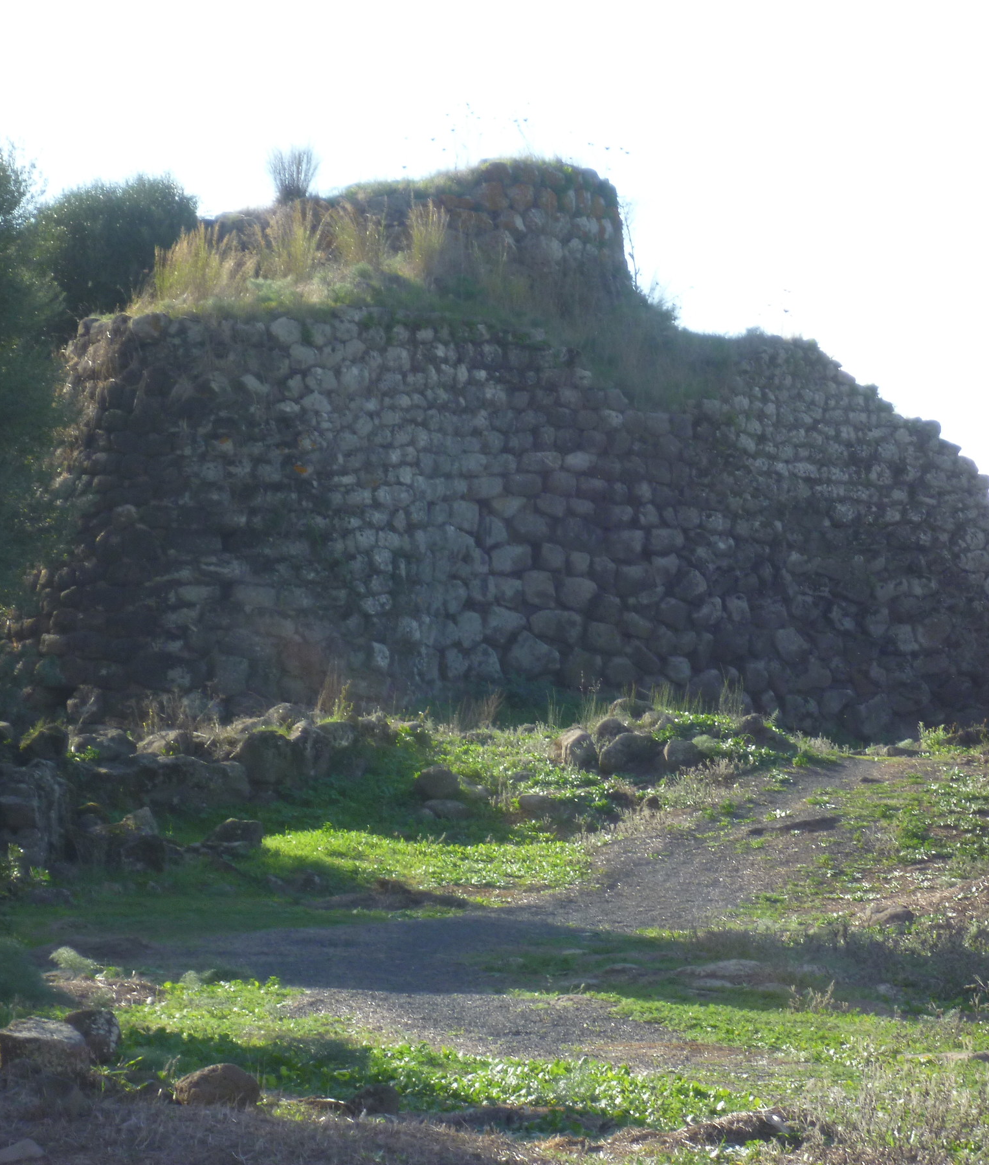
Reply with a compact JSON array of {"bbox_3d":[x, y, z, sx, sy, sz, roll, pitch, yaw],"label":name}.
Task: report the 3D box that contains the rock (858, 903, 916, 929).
[{"bbox_3d":[4.006,3.406,64.000,0.581,0.272,0.480,0,-1,0],"label":"rock"}]

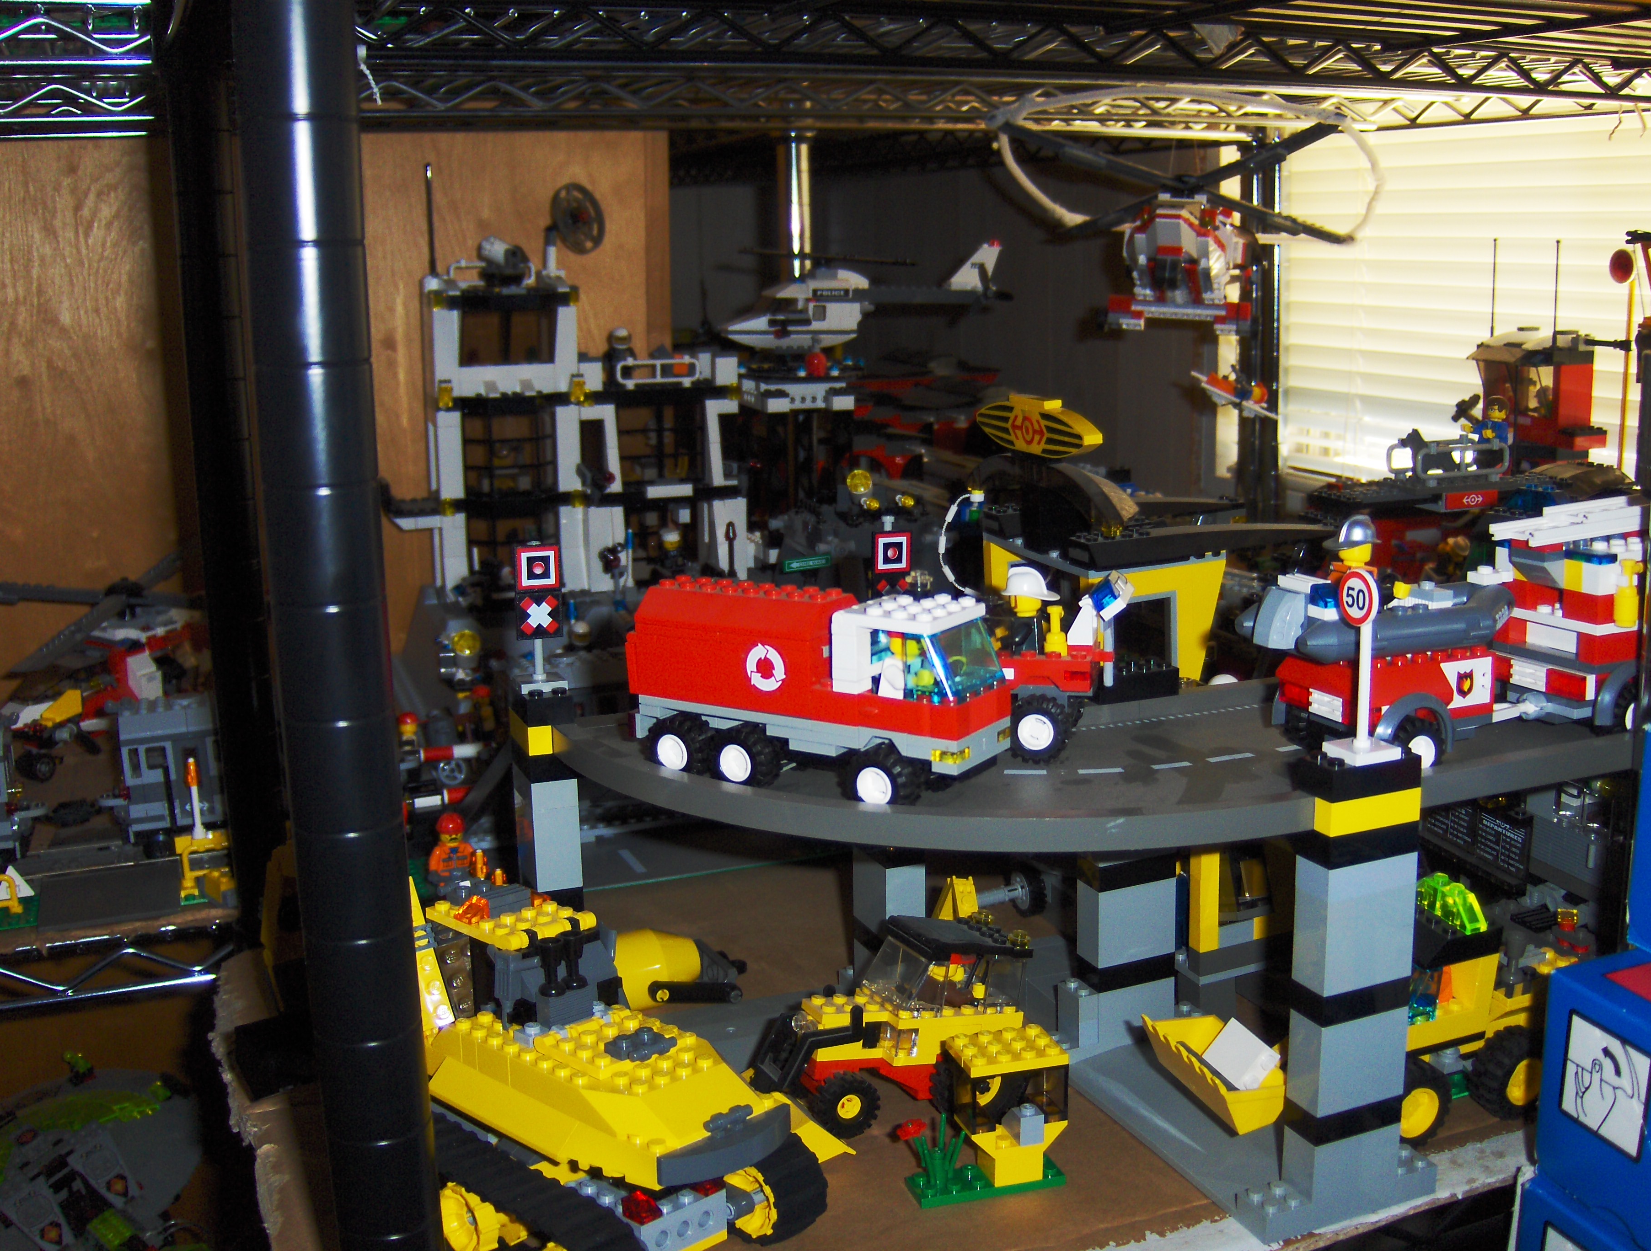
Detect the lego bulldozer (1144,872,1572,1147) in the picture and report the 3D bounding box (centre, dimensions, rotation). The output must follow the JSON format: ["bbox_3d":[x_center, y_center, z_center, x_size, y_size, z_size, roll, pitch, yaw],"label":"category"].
[{"bbox_3d":[0.190,0.126,0.574,0.152,0.081,0.060,-5,13,-18],"label":"lego bulldozer"}]

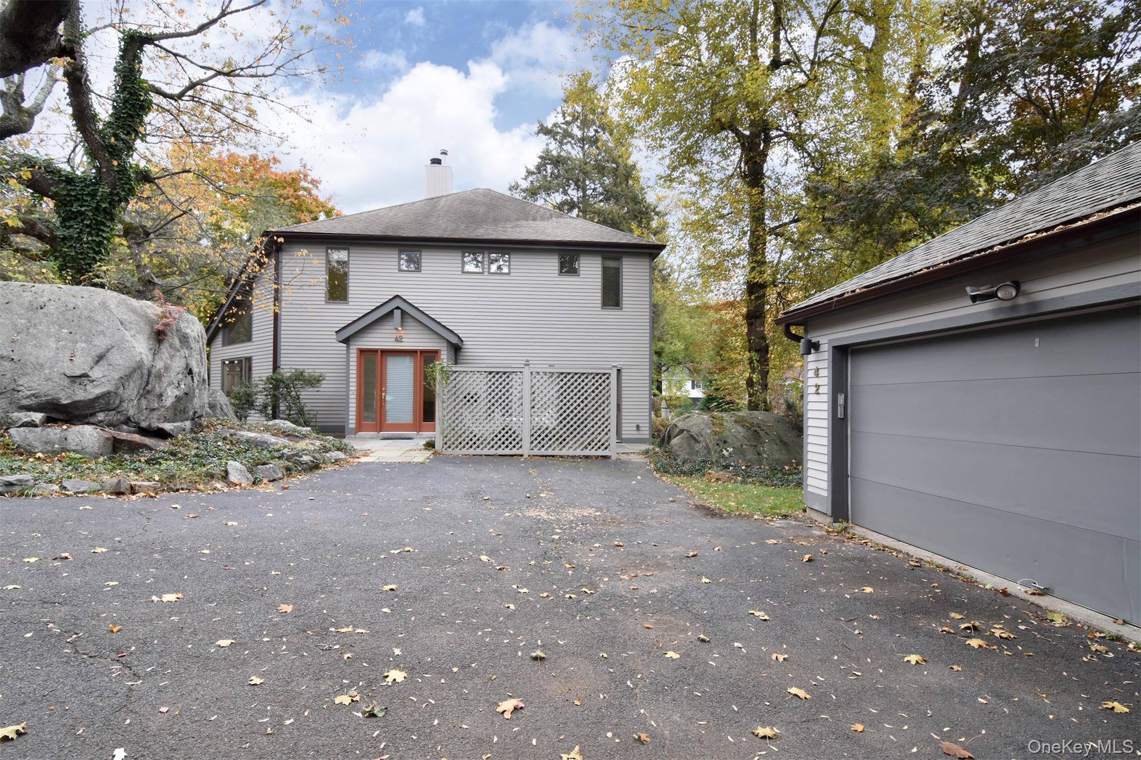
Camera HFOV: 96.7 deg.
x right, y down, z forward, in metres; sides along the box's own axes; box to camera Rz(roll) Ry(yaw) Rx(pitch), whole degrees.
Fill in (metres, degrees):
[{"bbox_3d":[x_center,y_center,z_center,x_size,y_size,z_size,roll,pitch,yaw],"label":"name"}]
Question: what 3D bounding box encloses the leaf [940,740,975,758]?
[{"bbox_3d":[1.623,1.547,2.126,0.075,0.030,0.120,2,-3,-45],"label":"leaf"}]

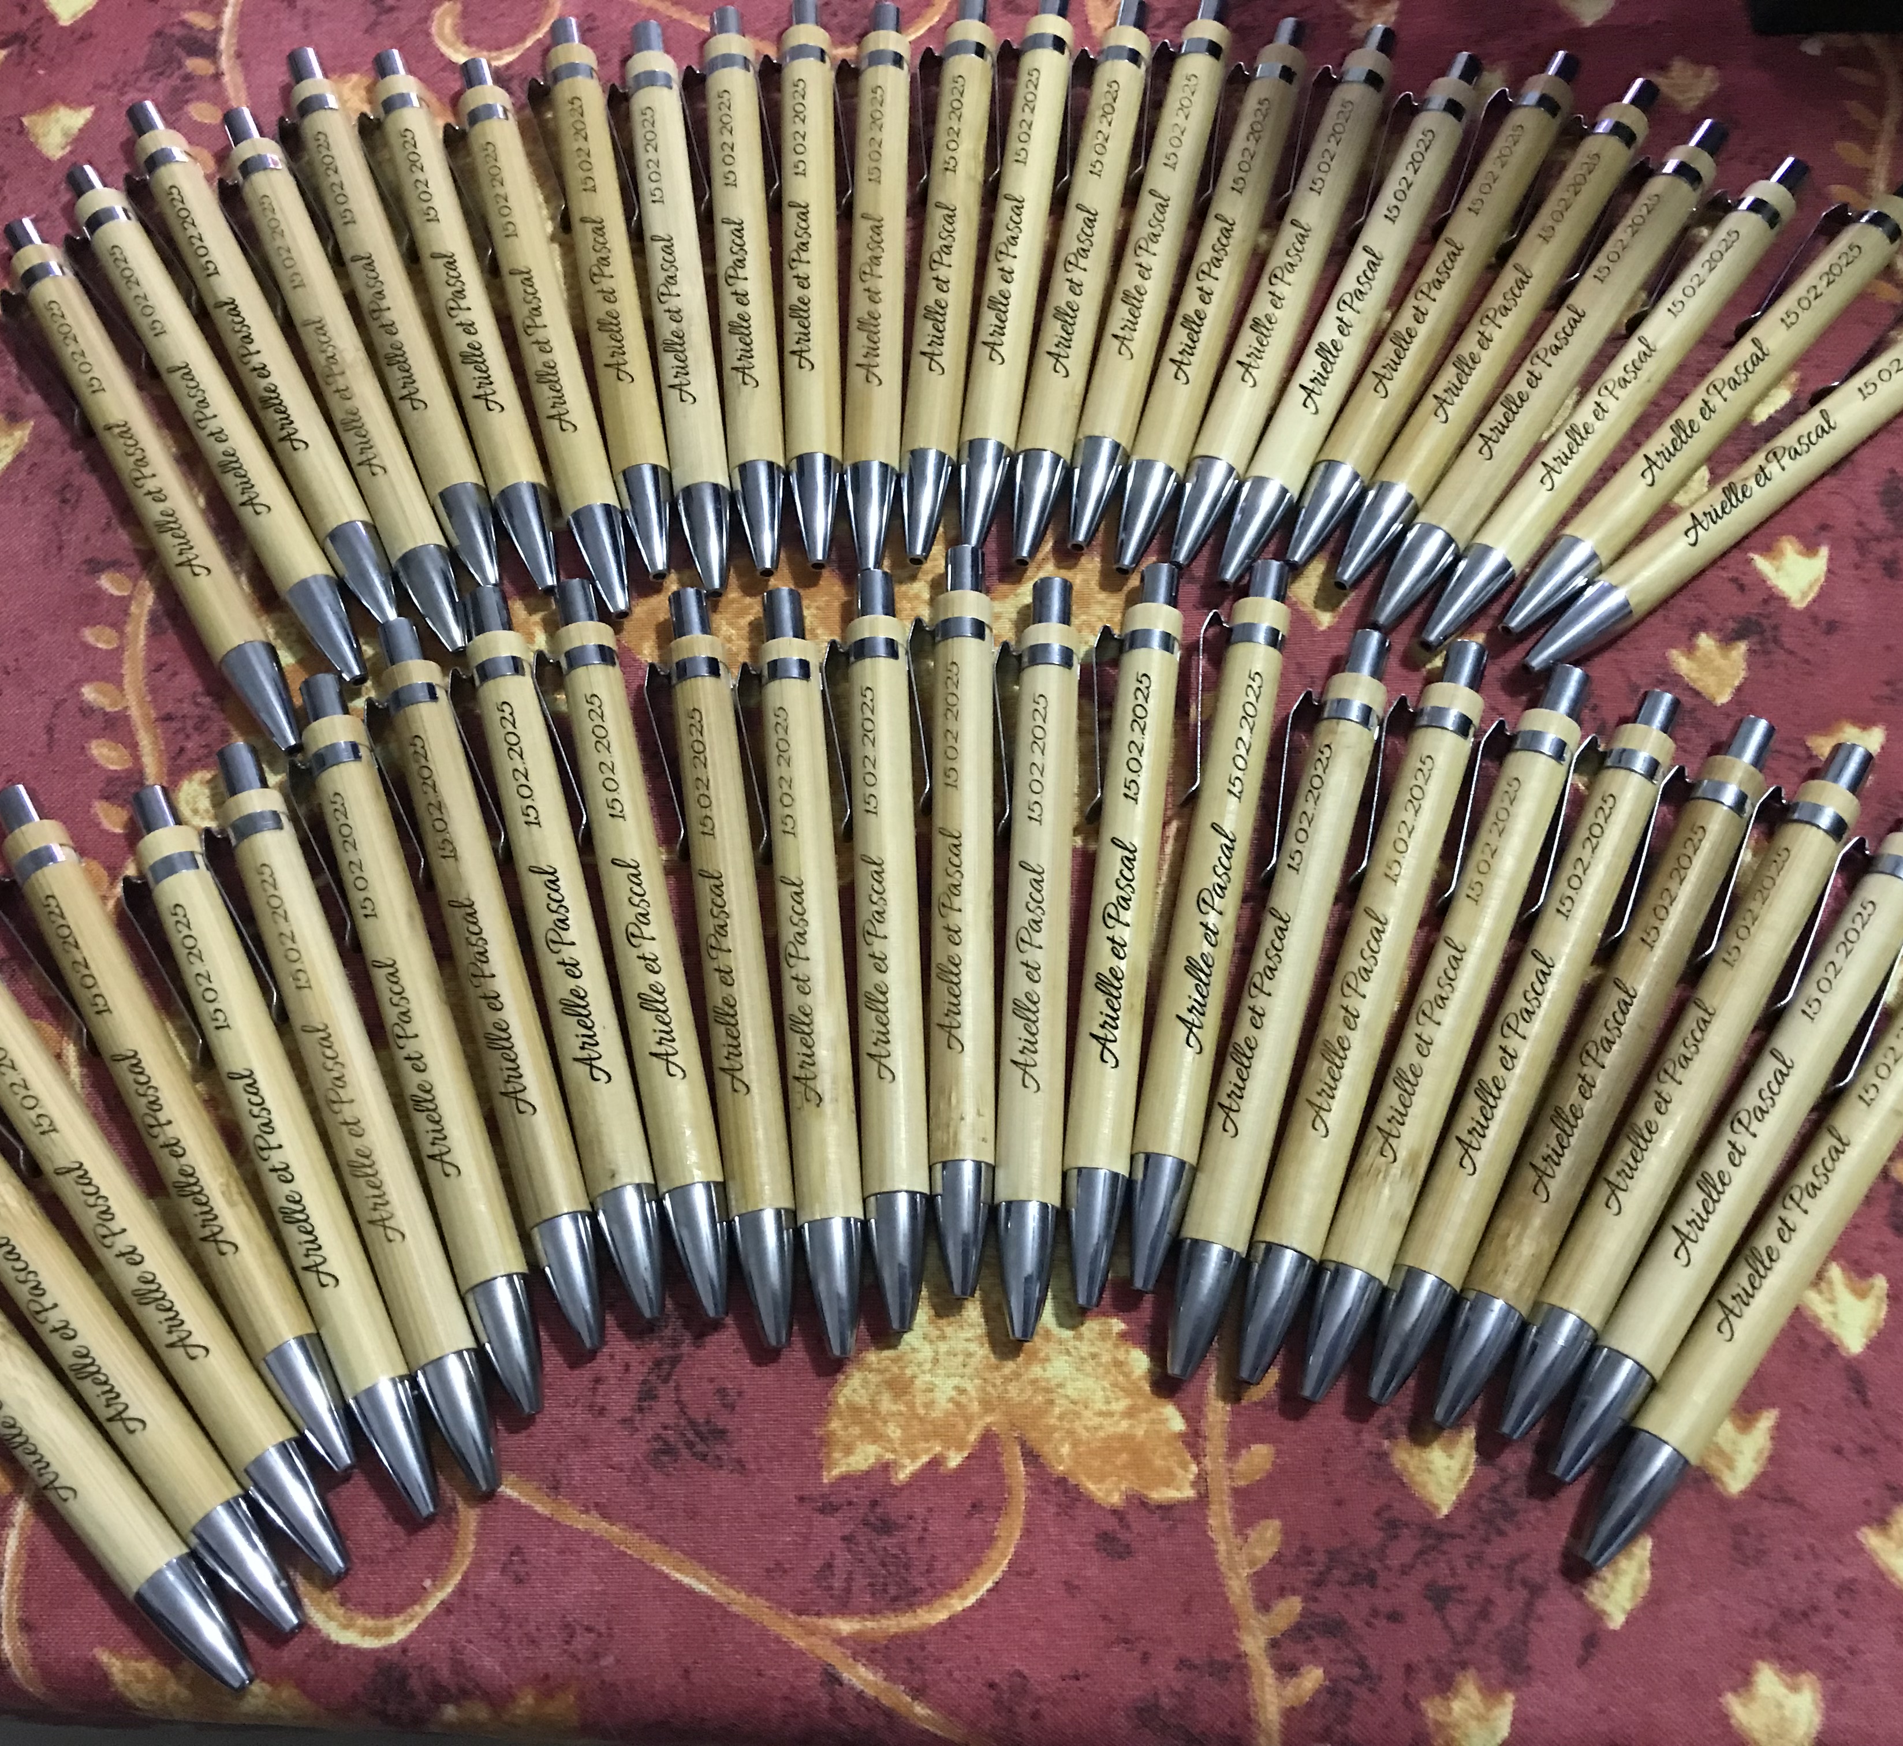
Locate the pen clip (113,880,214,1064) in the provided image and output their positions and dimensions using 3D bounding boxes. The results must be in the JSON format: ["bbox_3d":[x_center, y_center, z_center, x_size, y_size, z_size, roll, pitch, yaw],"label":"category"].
[{"bbox_3d":[-0.136,0.017,0.330,0.005,0.006,0.040,-25,70,-9],"label":"pen clip"}]

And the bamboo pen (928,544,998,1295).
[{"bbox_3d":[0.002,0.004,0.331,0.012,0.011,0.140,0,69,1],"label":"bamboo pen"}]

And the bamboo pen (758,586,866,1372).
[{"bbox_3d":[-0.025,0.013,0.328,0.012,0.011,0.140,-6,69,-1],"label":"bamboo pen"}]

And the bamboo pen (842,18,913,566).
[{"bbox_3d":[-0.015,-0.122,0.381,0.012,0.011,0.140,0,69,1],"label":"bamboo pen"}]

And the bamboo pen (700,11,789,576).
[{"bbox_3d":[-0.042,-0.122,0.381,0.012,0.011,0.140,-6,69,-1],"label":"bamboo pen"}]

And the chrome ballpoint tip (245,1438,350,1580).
[{"bbox_3d":[-0.101,0.101,0.295,0.011,0.011,0.022,-37,72,-12],"label":"chrome ballpoint tip"}]

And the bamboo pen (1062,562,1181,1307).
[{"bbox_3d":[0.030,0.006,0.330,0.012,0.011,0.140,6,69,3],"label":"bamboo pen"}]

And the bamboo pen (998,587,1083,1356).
[{"bbox_3d":[0.013,0.010,0.329,0.016,0.011,0.140,3,68,2],"label":"bamboo pen"}]

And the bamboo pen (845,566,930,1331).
[{"bbox_3d":[-0.013,0.009,0.330,0.016,0.011,0.140,-3,68,0],"label":"bamboo pen"}]

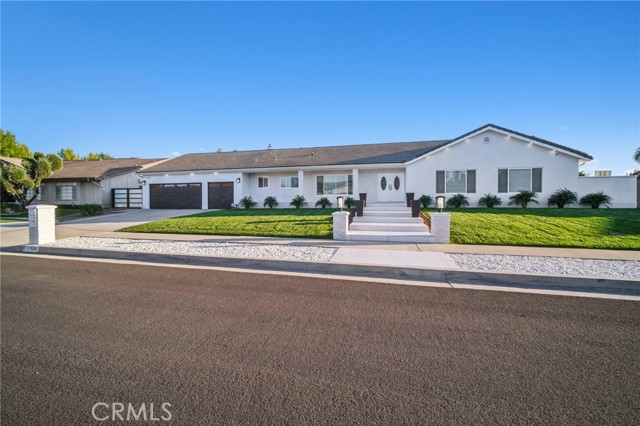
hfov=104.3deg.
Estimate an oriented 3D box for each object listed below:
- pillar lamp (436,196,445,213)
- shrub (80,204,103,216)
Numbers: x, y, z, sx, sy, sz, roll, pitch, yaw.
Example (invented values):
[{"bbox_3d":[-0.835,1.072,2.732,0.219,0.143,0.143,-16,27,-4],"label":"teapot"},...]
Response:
[{"bbox_3d":[3.640,-0.256,7.500,0.270,0.480,0.270,0,2,14],"label":"pillar lamp"},{"bbox_3d":[-15.700,-0.180,17.100,1.300,0.780,1.150,0,2,14],"label":"shrub"}]

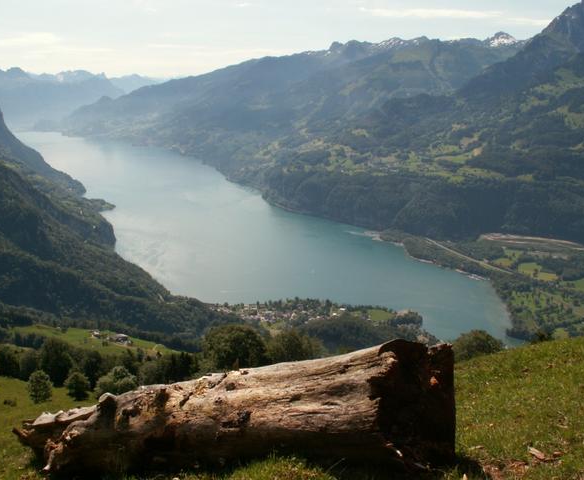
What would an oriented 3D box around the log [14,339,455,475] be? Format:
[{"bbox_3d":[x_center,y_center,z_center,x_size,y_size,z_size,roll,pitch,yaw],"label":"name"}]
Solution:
[{"bbox_3d":[-0.423,1.015,3.588,2.432,0.570,0.580,-10,9,20],"label":"log"}]

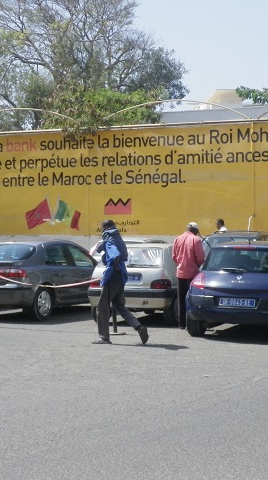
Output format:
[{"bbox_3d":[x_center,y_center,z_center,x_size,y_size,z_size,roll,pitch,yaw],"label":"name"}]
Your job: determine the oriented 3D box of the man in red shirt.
[{"bbox_3d":[0.910,0.606,17.951,0.550,1.770,0.360,0,0,20],"label":"man in red shirt"}]

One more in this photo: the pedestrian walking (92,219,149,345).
[{"bbox_3d":[-0.200,0.615,15.451,0.780,1.760,0.520,0,0,2],"label":"pedestrian walking"}]

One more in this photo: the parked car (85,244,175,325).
[{"bbox_3d":[0.639,0.788,19.972,1.660,1.400,3.900,0,0,21],"label":"parked car"}]

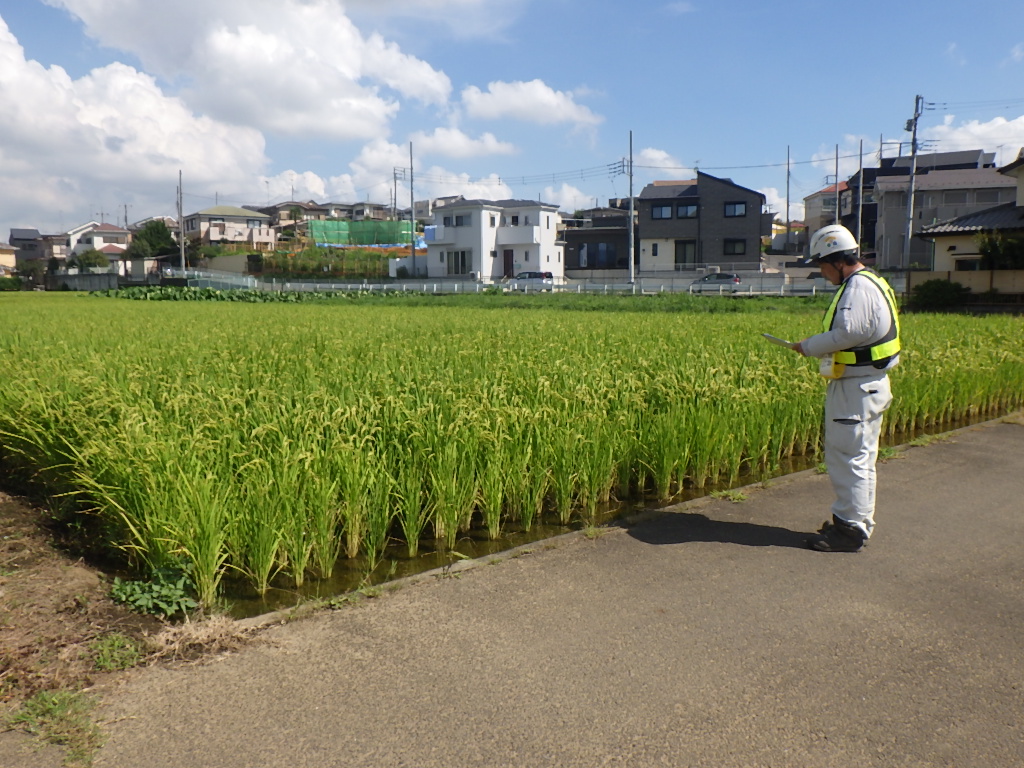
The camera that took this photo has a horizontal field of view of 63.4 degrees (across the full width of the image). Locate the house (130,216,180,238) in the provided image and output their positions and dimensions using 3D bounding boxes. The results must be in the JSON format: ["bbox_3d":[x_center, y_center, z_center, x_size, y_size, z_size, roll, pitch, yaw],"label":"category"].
[{"bbox_3d":[-52.656,-20.694,122.000,8.200,7.400,8.000,-5,8,-30],"label":"house"}]

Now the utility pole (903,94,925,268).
[{"bbox_3d":[24.116,-11.741,50.000,0.900,11.200,1.100,-1,7,0],"label":"utility pole"}]

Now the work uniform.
[{"bbox_3d":[1.776,0.097,4.360,0.490,1.430,0.500,1,8,14],"label":"work uniform"}]

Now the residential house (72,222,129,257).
[{"bbox_3d":[-54.781,-17.862,110.000,8.000,7.300,7.800,-5,9,-31],"label":"residential house"}]

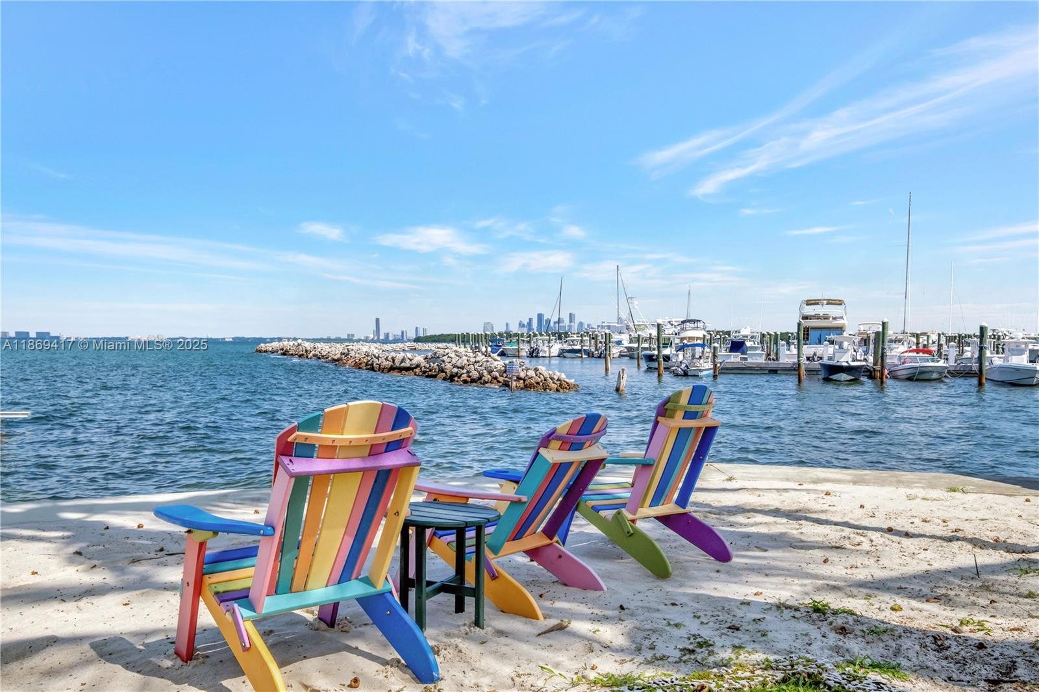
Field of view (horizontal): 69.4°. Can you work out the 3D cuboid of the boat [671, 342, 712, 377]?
[{"bbox_3d":[10.208,0.837,43.797,1.900,2.150,5.200,0,0,25],"label":"boat"}]

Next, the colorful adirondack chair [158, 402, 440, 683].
[{"bbox_3d":[-0.773,0.684,2.735,0.805,0.994,0.877,2,-3,-42],"label":"colorful adirondack chair"}]

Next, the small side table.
[{"bbox_3d":[-0.348,0.965,3.291,0.496,0.471,0.496,2,-2,-22],"label":"small side table"}]

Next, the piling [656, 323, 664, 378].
[{"bbox_3d":[7.635,0.176,40.735,0.300,3.140,0.300,0,0,0],"label":"piling"}]

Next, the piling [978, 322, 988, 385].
[{"bbox_3d":[21.097,0.370,34.174,0.340,2.946,0.340,0,0,0],"label":"piling"}]

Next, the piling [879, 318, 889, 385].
[{"bbox_3d":[17.072,0.279,35.059,0.310,3.084,0.310,0,0,0],"label":"piling"}]

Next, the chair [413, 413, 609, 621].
[{"bbox_3d":[-0.039,0.762,3.704,0.877,0.994,0.805,6,0,37],"label":"chair"}]

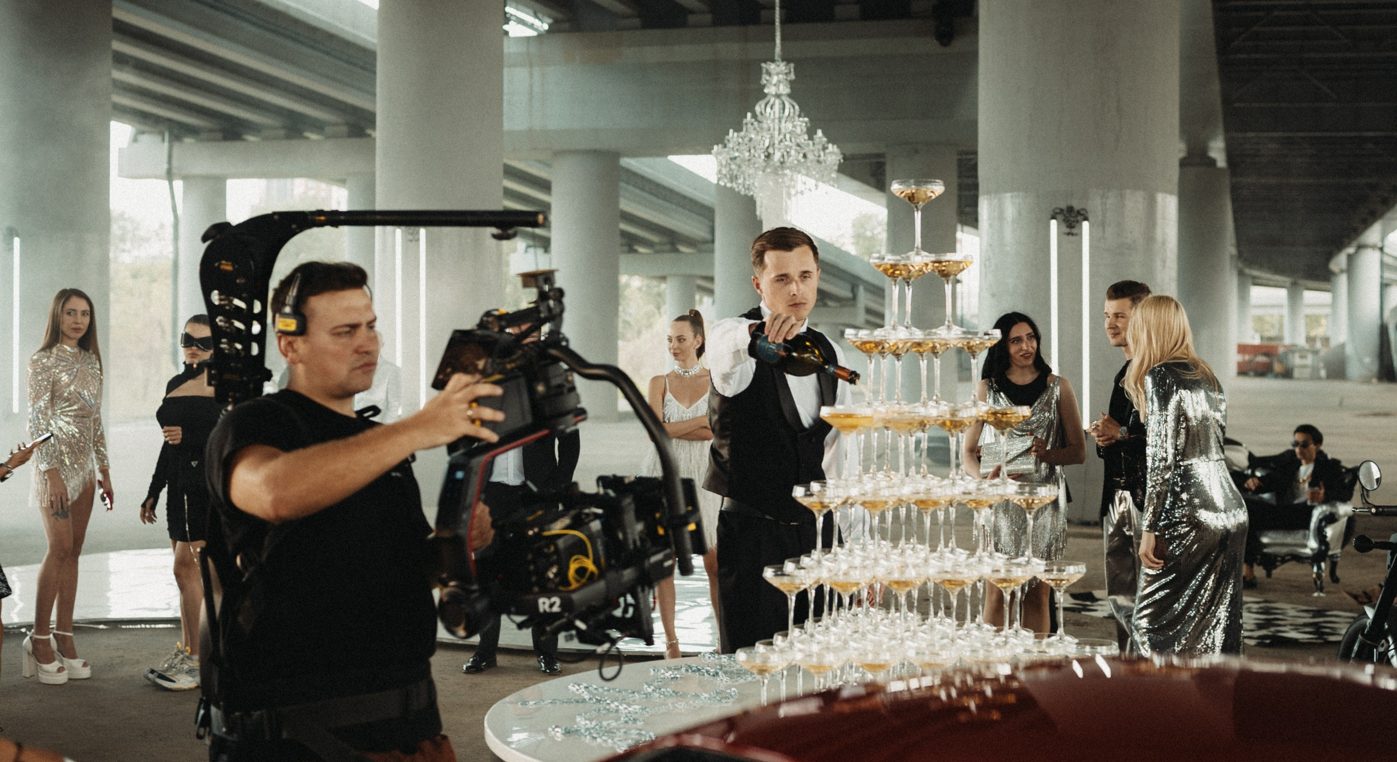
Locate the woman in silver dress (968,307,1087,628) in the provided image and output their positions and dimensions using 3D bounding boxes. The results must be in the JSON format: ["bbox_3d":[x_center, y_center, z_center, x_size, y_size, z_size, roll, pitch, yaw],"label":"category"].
[{"bbox_3d":[1.409,0.561,6.700,0.520,1.710,0.360,0,1,0],"label":"woman in silver dress"}]

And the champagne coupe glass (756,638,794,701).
[{"bbox_3d":[0.176,0.612,3.194,0.113,0.162,0.113,0,1,0],"label":"champagne coupe glass"}]

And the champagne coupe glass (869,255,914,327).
[{"bbox_3d":[0.392,-0.173,3.082,0.105,0.150,0.105,0,0,0],"label":"champagne coupe glass"}]

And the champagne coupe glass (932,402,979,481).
[{"bbox_3d":[0.530,0.127,3.235,0.113,0.162,0.113,0,1,0],"label":"champagne coupe glass"}]

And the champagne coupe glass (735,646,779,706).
[{"bbox_3d":[0.132,0.612,3.089,0.113,0.162,0.113,0,1,0],"label":"champagne coupe glass"}]

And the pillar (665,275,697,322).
[{"bbox_3d":[-0.994,-2.908,93.000,1.840,6.900,1.840,0,1,0],"label":"pillar"}]

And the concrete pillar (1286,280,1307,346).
[{"bbox_3d":[38.517,-3.443,100.000,1.231,5.973,1.231,0,1,0],"label":"concrete pillar"}]

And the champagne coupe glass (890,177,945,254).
[{"bbox_3d":[0.443,-0.331,3.136,0.107,0.151,0.107,0,1,0],"label":"champagne coupe glass"}]

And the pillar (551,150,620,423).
[{"bbox_3d":[-2.438,-2.048,33.500,1.484,5.861,1.484,0,1,0],"label":"pillar"}]

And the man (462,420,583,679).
[{"bbox_3d":[-0.860,0.493,7.600,0.570,1.830,0.360,0,1,9],"label":"man"}]

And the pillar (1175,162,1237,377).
[{"bbox_3d":[15.148,-2.602,46.982,1.950,7.700,1.950,0,0,0],"label":"pillar"}]

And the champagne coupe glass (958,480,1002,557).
[{"bbox_3d":[0.552,0.270,3.048,0.107,0.151,0.107,0,1,0],"label":"champagne coupe glass"}]

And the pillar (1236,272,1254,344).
[{"bbox_3d":[42.005,-4.300,120.000,1.750,8.200,1.750,0,1,0],"label":"pillar"}]

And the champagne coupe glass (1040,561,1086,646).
[{"bbox_3d":[0.710,0.439,3.044,0.107,0.151,0.107,0,1,0],"label":"champagne coupe glass"}]

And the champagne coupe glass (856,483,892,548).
[{"bbox_3d":[0.343,0.279,3.010,0.106,0.153,0.106,0,1,0],"label":"champagne coupe glass"}]

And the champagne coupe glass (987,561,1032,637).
[{"bbox_3d":[0.634,0.449,3.190,0.113,0.162,0.113,0,1,0],"label":"champagne coupe glass"}]

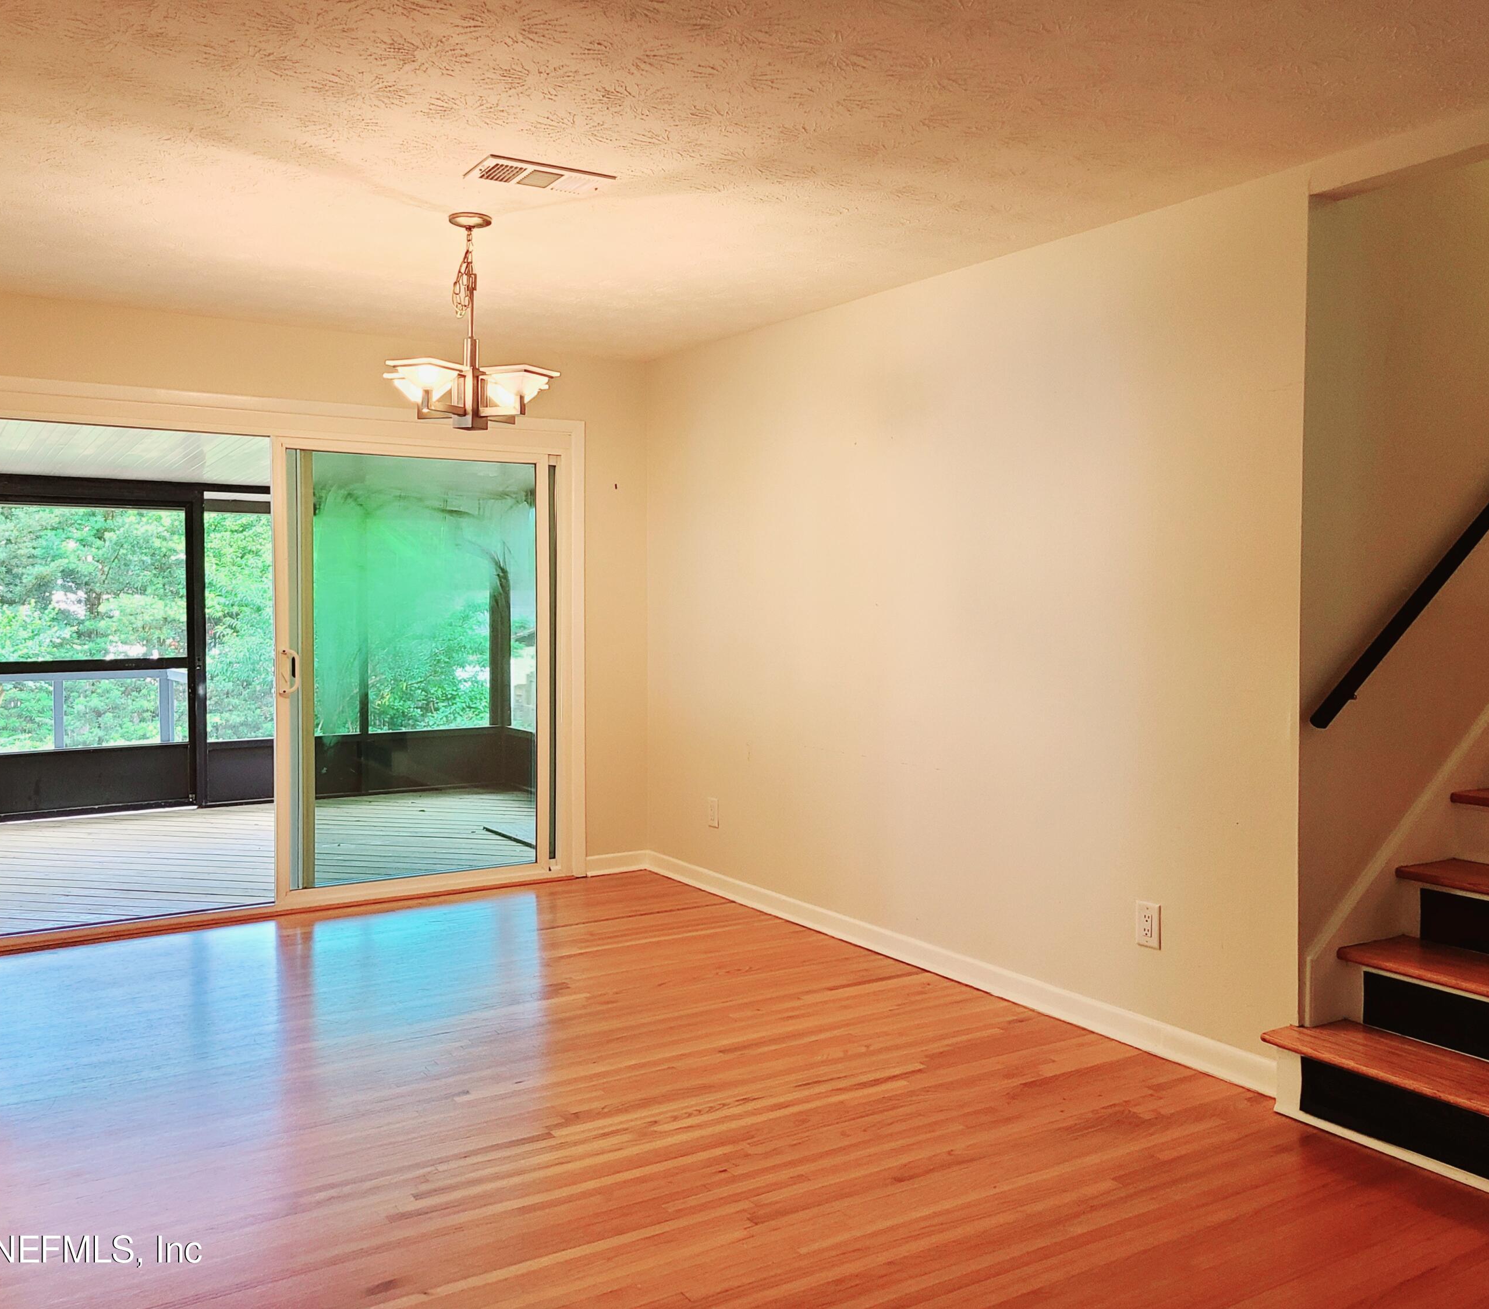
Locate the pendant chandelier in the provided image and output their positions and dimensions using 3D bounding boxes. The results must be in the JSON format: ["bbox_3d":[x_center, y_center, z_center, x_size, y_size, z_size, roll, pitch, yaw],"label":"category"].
[{"bbox_3d":[-0.806,-0.971,3.859,0.500,0.620,0.500,-1,3,-17],"label":"pendant chandelier"}]

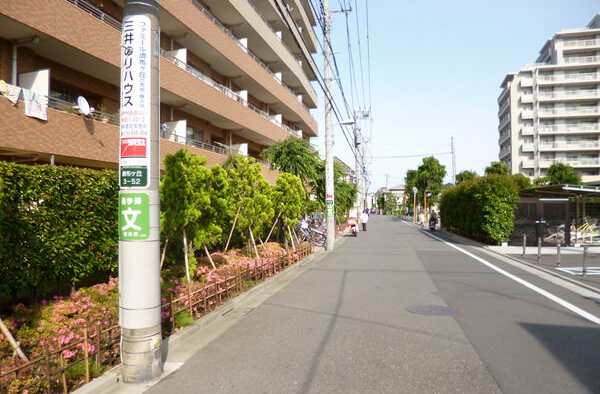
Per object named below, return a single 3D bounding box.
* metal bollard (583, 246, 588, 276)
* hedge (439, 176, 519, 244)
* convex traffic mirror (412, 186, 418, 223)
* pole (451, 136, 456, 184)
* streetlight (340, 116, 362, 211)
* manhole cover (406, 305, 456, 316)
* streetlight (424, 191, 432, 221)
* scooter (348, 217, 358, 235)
[{"bbox_3d":[6.310,1.430,9.200,0.090,0.670,0.090,0,-2,0],"label":"metal bollard"},{"bbox_3d":[10.500,0.800,25.900,1.400,3.050,16.000,0,-2,12],"label":"hedge"},{"bbox_3d":[12.200,0.810,44.000,0.620,3.800,0.350,0,-1,9],"label":"convex traffic mirror"},{"bbox_3d":[20.400,-2.400,55.000,0.320,11.100,0.320,0,-2,0],"label":"pole"},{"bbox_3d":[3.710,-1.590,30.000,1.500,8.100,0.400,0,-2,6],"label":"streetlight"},{"bbox_3d":[1.963,1.700,6.210,0.740,0.020,0.740,0,-2,12],"label":"manhole cover"},{"bbox_3d":[11.430,1.020,37.000,0.700,3.350,0.350,0,-2,14],"label":"streetlight"},{"bbox_3d":[3.200,1.740,24.600,0.700,1.140,1.800,0,-2,12],"label":"scooter"}]

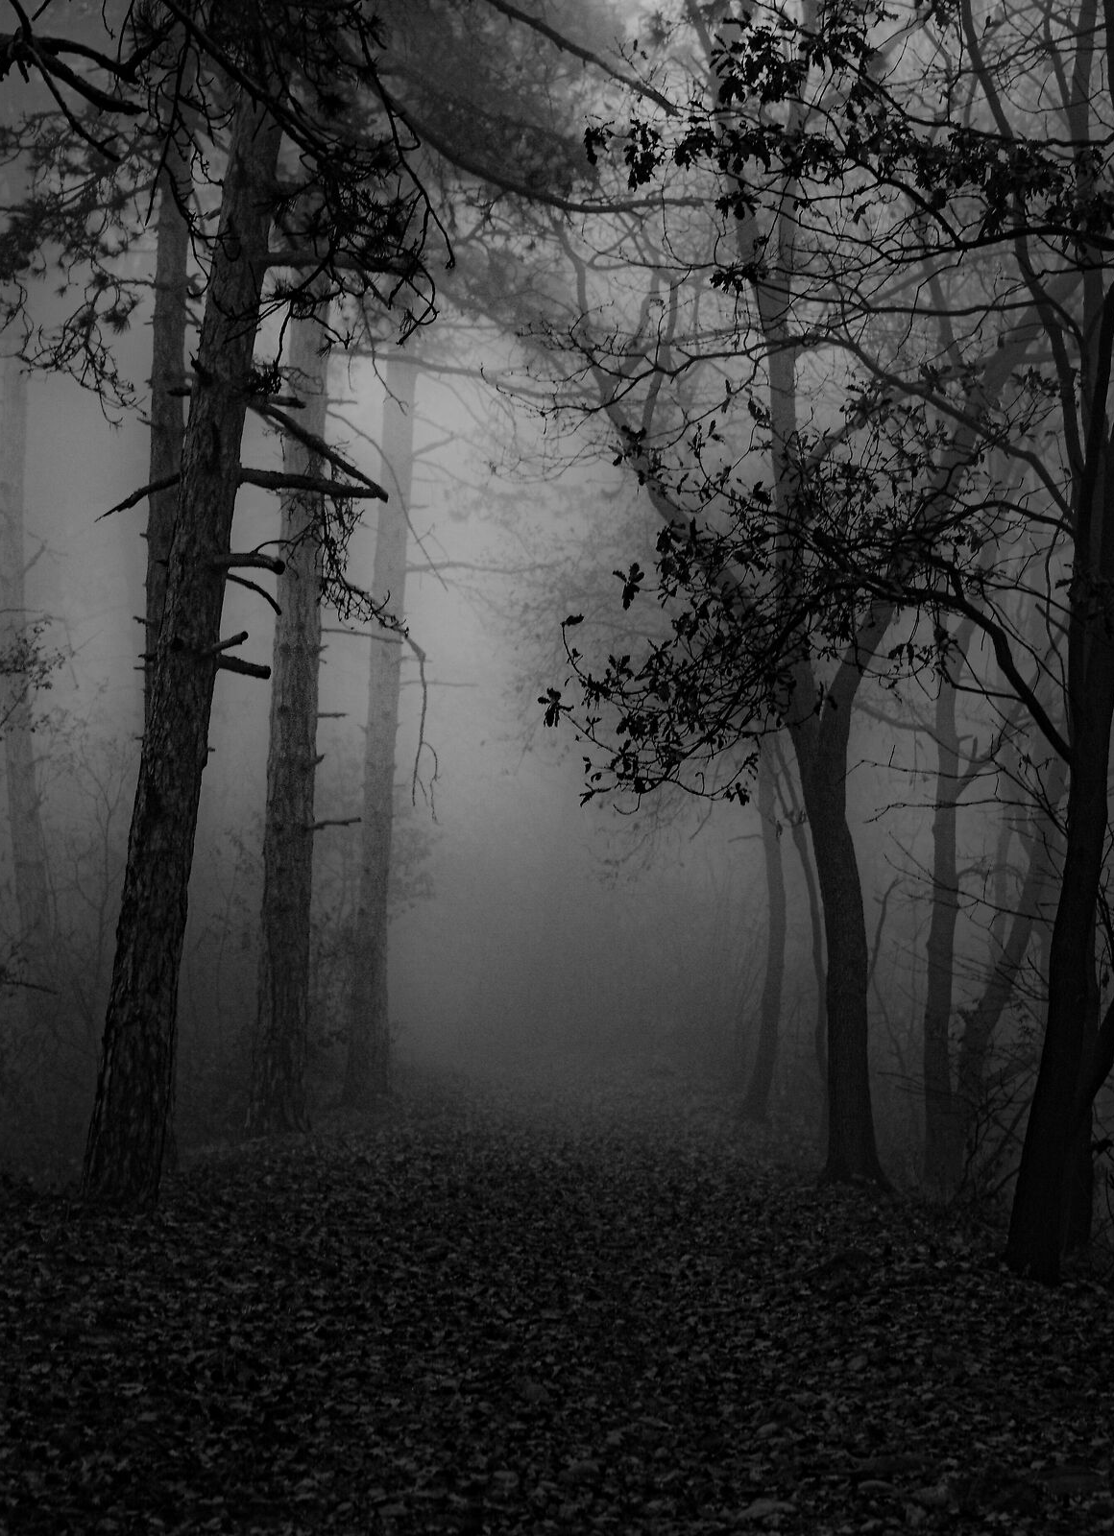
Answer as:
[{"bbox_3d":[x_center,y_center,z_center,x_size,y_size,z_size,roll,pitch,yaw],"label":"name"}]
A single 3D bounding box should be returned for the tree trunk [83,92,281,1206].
[{"bbox_3d":[-2.610,-0.900,23.799,0.579,8.055,0.550,7,-4,-6],"label":"tree trunk"}]

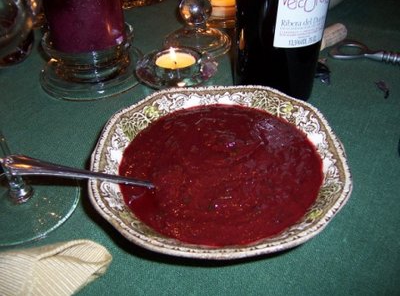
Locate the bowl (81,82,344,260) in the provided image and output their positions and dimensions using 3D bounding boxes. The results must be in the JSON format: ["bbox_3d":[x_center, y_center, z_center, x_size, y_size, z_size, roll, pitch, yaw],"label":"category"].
[{"bbox_3d":[0.012,0.019,0.257,0.160,0.049,0.160,-3,40,0],"label":"bowl"}]

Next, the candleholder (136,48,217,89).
[{"bbox_3d":[-0.023,-0.078,0.392,0.081,0.028,0.081,-3,40,0],"label":"candleholder"}]

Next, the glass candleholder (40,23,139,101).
[{"bbox_3d":[-0.118,-0.101,0.413,0.118,0.043,0.118,-3,40,0],"label":"glass candleholder"}]

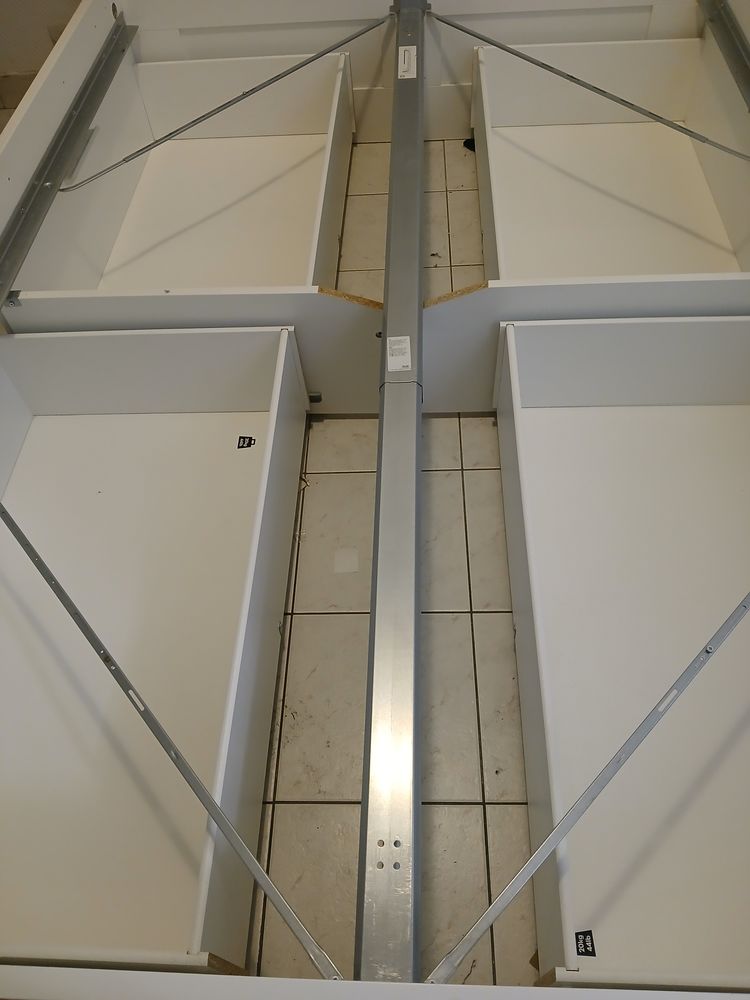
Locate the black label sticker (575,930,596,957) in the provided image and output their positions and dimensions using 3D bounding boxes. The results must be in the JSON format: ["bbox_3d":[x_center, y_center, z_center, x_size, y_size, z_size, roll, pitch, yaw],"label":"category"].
[{"bbox_3d":[0.264,0.560,0.949,0.029,0.001,0.029,-1,55,4],"label":"black label sticker"}]

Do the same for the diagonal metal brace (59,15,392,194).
[{"bbox_3d":[-0.299,-0.893,1.662,0.017,0.014,0.956,38,66,26],"label":"diagonal metal brace"}]

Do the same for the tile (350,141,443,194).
[{"bbox_3d":[0.039,-0.917,2.056,0.298,0.009,0.296,-1,55,4],"label":"tile"}]

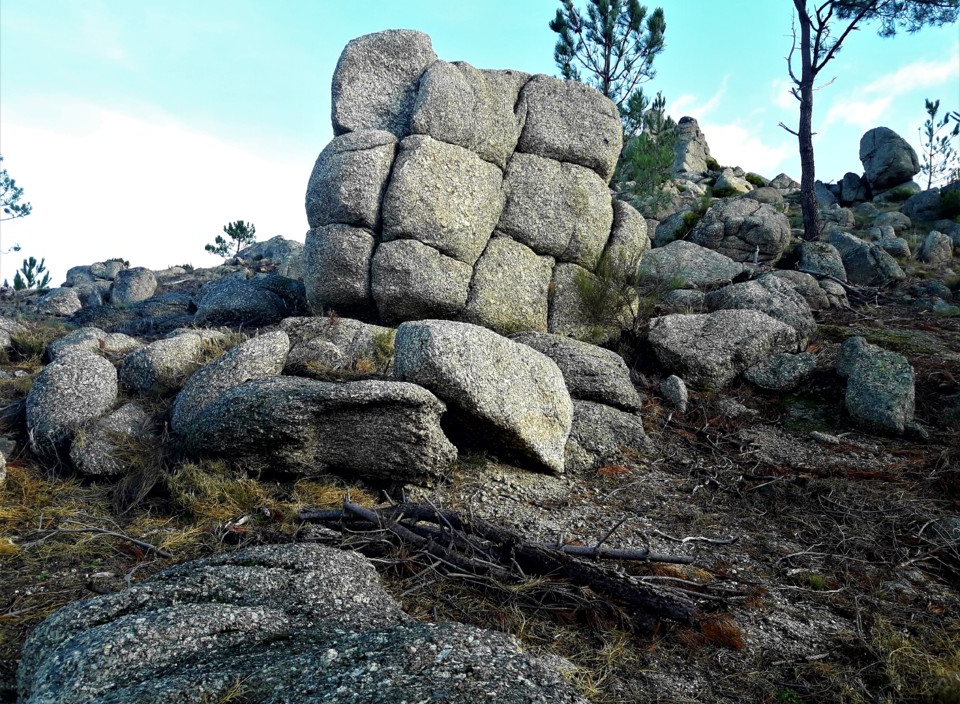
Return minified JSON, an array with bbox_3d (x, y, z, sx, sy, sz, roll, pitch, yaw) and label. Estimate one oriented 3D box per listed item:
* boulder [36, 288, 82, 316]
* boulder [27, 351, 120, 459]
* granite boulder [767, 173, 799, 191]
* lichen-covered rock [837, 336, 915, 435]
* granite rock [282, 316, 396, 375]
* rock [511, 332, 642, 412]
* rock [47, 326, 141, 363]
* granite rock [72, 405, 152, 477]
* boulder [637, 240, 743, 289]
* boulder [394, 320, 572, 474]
[{"bbox_3d":[-9.206,-1.084,17.000,0.886,0.595,0.708,2,-4,-29],"label":"boulder"},{"bbox_3d":[-3.998,0.507,7.600,0.814,1.013,0.733,2,-4,-28],"label":"boulder"},{"bbox_3d":[11.354,-6.349,29.000,1.046,0.757,0.837,-1,-3,22],"label":"granite boulder"},{"bbox_3d":[3.514,0.298,6.900,0.599,0.845,0.479,-1,-3,27],"label":"lichen-covered rock"},{"bbox_3d":[-1.484,-0.038,8.200,1.185,0.654,0.888,1,-4,-10],"label":"granite rock"},{"bbox_3d":[0.761,0.173,6.250,1.000,0.620,0.800,0,-3,0],"label":"rock"},{"bbox_3d":[-4.579,-0.057,9.200,0.997,0.476,0.748,2,-4,-26],"label":"rock"},{"bbox_3d":[-3.360,0.799,7.100,0.694,0.654,0.590,2,-4,-25],"label":"granite rock"},{"bbox_3d":[3.507,-1.465,13.000,1.713,0.779,1.285,-1,-4,15],"label":"boulder"},{"bbox_3d":[0.032,0.321,5.600,1.200,1.000,0.850,0,-3,8],"label":"boulder"}]

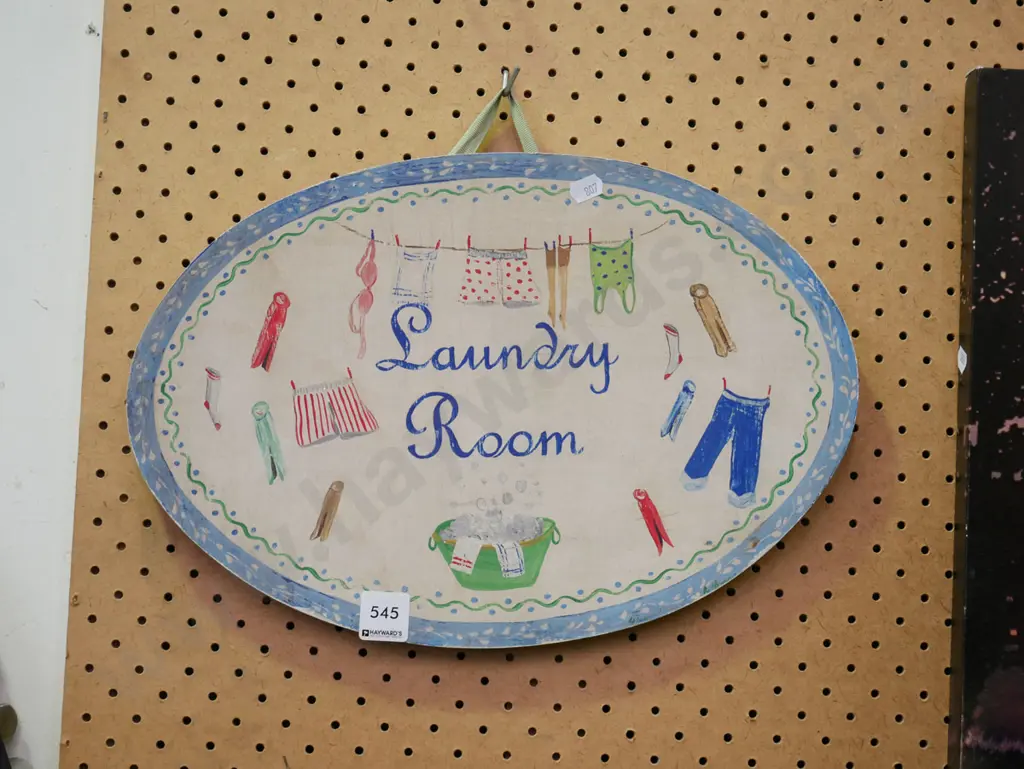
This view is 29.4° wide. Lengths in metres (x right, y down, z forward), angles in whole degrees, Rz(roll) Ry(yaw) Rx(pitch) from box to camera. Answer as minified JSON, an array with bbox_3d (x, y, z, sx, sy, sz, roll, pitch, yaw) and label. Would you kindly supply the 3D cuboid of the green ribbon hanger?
[{"bbox_3d":[-0.014,-0.207,1.482,0.067,0.067,0.022,2,-7,-2],"label":"green ribbon hanger"}]

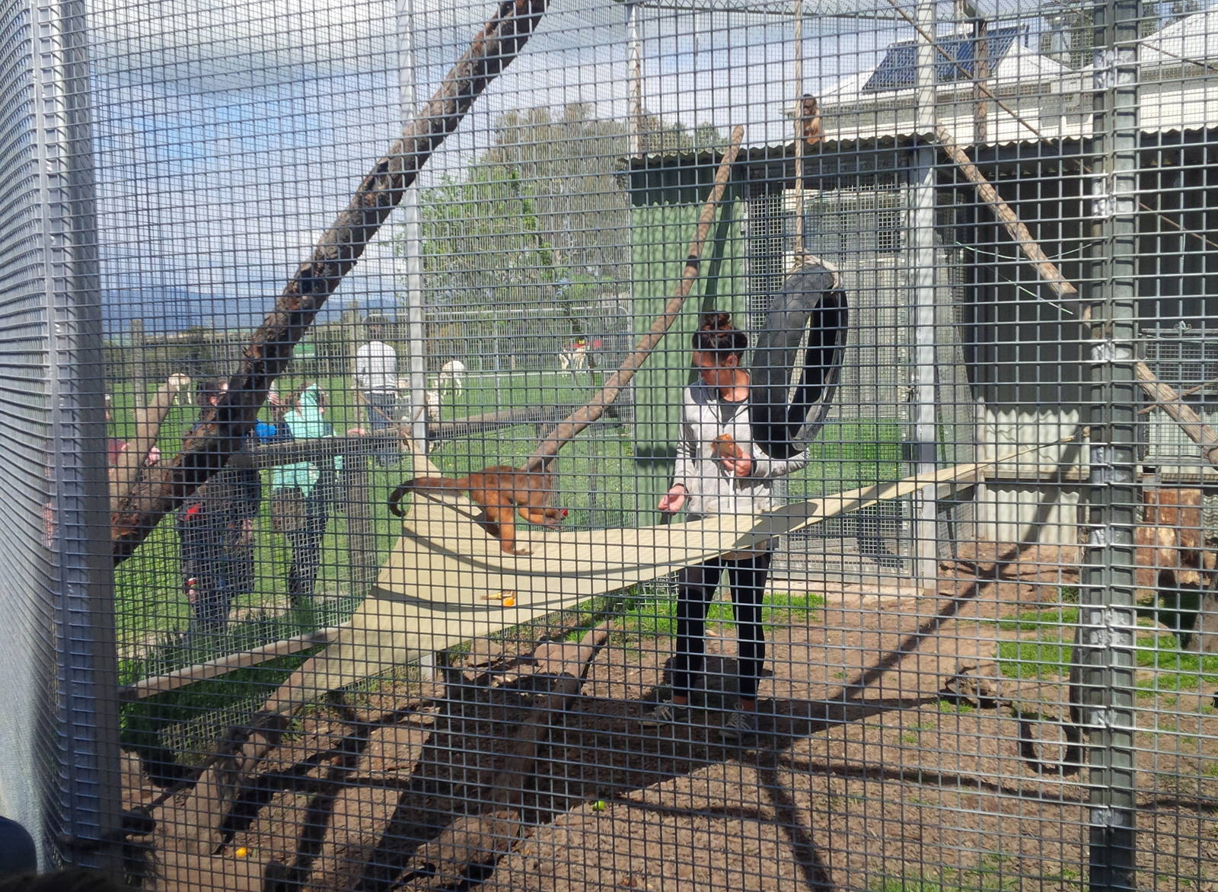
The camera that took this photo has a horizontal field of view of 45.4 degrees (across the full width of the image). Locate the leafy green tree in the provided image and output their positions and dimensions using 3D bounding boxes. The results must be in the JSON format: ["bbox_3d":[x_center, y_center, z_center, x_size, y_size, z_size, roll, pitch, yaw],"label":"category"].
[{"bbox_3d":[-1.821,-9.317,64.000,13.200,11.400,11.000,-1,5,-2],"label":"leafy green tree"}]

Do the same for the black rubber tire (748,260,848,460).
[{"bbox_3d":[0.590,-0.259,4.500,0.128,0.605,0.605,13,10,23],"label":"black rubber tire"}]

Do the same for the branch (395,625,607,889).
[{"bbox_3d":[-0.243,1.010,5.816,0.320,0.220,3.294,-1,5,8],"label":"branch"}]

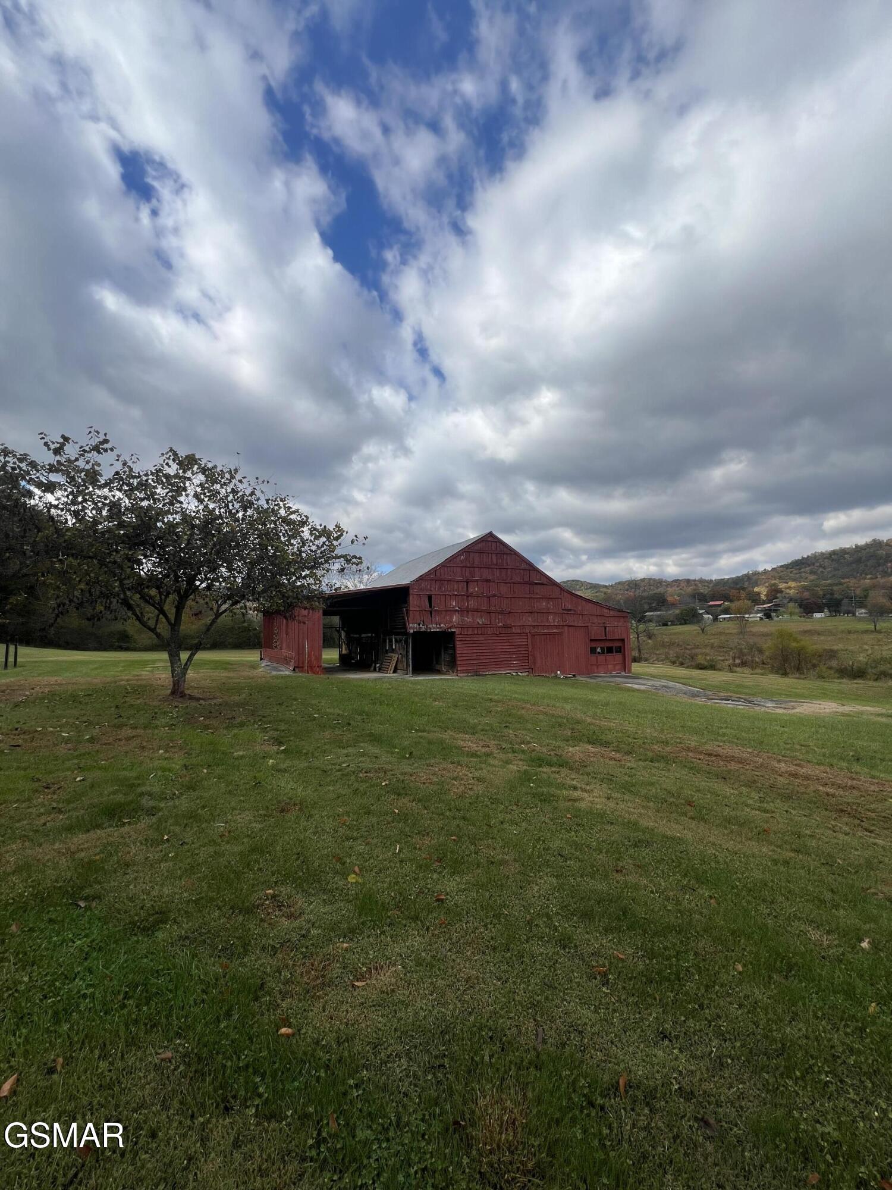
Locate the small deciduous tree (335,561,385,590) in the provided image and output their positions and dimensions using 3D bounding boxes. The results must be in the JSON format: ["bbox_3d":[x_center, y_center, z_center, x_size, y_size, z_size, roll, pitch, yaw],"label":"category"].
[{"bbox_3d":[-9.685,1.288,49.655,7.500,10.400,7.500,0,-4,0],"label":"small deciduous tree"}]

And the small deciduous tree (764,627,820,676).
[{"bbox_3d":[27.122,4.405,35.000,4.200,3.900,3.900,0,-4,0],"label":"small deciduous tree"}]

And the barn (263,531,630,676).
[{"bbox_3d":[-0.502,0.977,30.338,20.400,7.980,14.200,1,-4,-25],"label":"barn"}]

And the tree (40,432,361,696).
[{"bbox_3d":[-5.938,-0.812,11.000,7.000,6.350,6.700,0,-4,0],"label":"tree"}]

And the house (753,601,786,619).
[{"bbox_3d":[148.409,6.823,205.000,13.500,7.600,10.000,-1,-4,9],"label":"house"}]

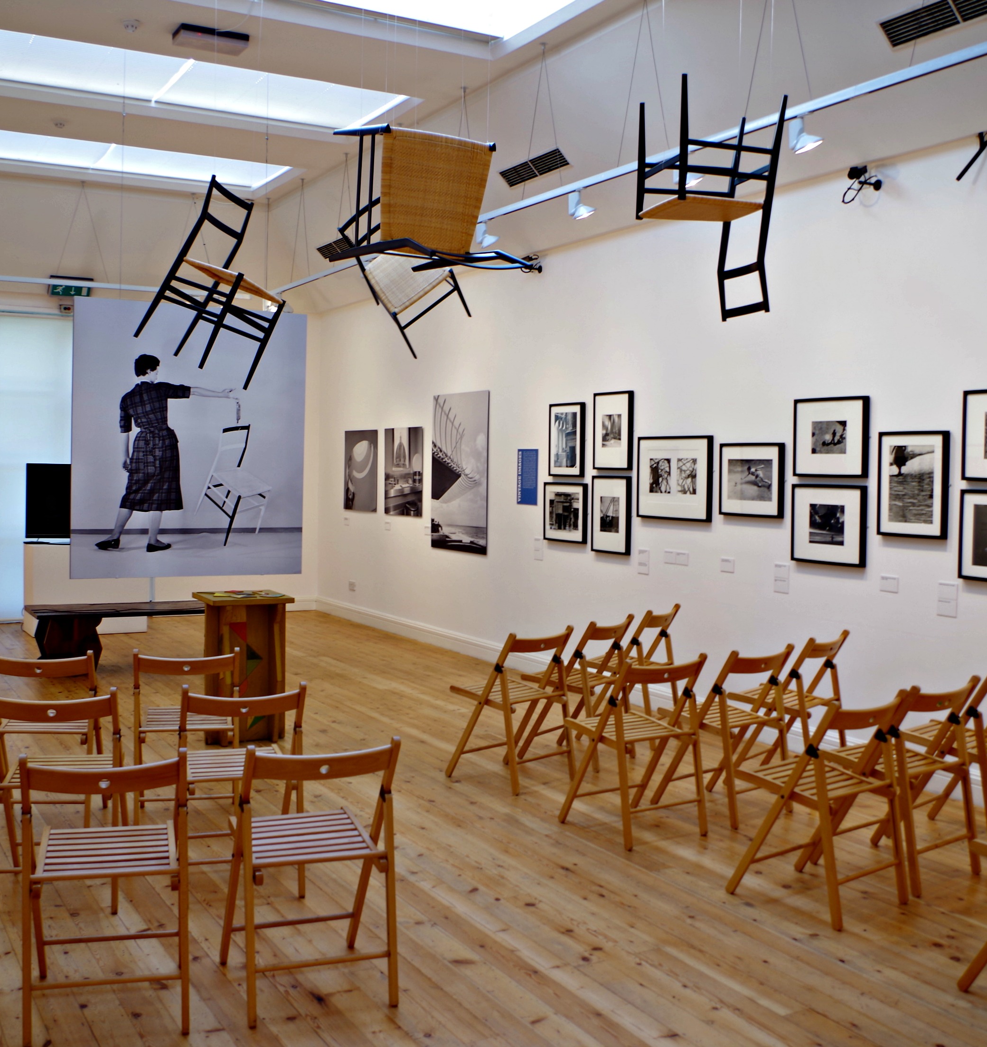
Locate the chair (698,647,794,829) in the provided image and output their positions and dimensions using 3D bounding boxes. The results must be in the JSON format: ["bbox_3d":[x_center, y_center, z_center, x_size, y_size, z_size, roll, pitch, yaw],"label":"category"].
[{"bbox_3d":[1.046,0.917,5.384,0.435,0.770,0.500,-1,4,-41],"label":"chair"}]

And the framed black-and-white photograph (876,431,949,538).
[{"bbox_3d":[2.069,-0.190,5.835,0.030,0.520,0.410,-1,3,-30],"label":"framed black-and-white photograph"}]

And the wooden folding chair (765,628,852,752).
[{"bbox_3d":[1.451,0.903,5.824,0.500,0.770,0.435,3,4,39],"label":"wooden folding chair"}]

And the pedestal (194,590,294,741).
[{"bbox_3d":[-1.401,0.804,6.617,0.455,0.800,0.475,-1,3,-28],"label":"pedestal"}]

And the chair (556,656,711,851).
[{"bbox_3d":[0.600,0.927,5.071,0.435,0.770,0.500,-1,3,-33],"label":"chair"}]

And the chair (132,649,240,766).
[{"bbox_3d":[-1.314,0.894,5.091,0.435,0.770,0.500,0,3,-13],"label":"chair"}]

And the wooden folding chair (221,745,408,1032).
[{"bbox_3d":[-0.551,0.980,3.492,0.432,0.775,0.505,0,3,-22],"label":"wooden folding chair"}]

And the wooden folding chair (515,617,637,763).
[{"bbox_3d":[0.449,0.864,6.289,0.500,0.770,0.435,3,3,34],"label":"wooden folding chair"}]

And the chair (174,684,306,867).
[{"bbox_3d":[-0.922,0.934,4.361,0.435,0.770,0.500,0,3,-14],"label":"chair"}]

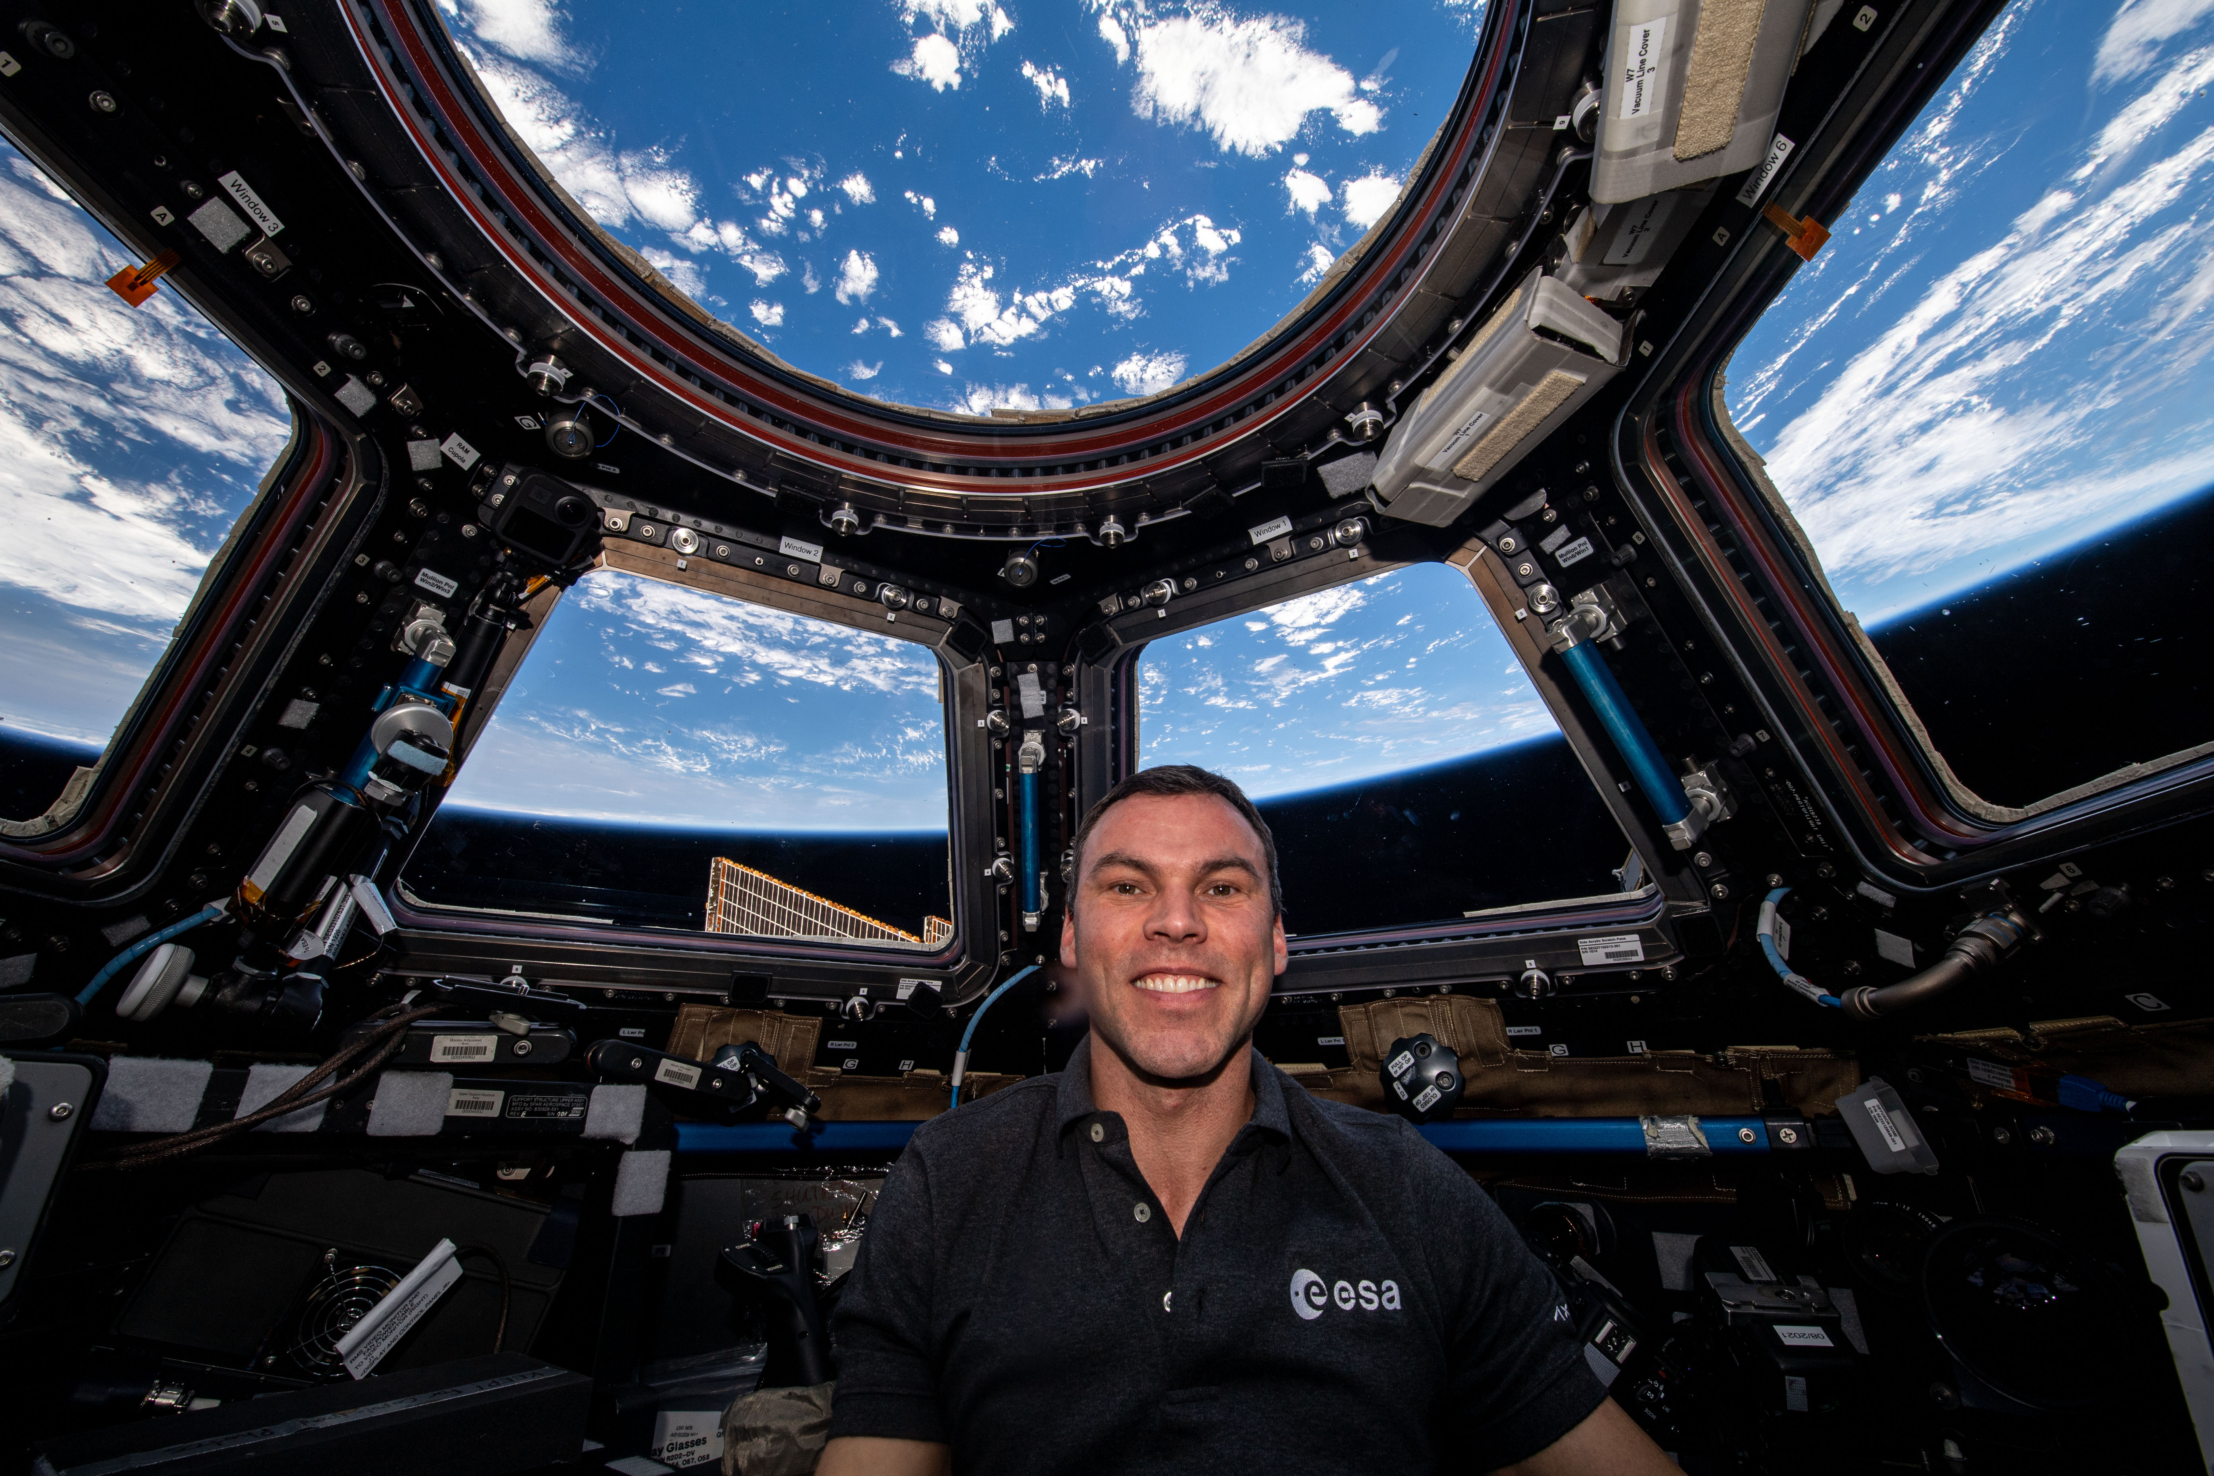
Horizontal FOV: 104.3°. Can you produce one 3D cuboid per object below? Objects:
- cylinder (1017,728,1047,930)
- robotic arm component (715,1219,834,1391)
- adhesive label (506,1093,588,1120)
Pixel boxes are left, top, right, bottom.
[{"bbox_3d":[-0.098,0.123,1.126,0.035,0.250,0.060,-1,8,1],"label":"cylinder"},{"bbox_3d":[-0.317,0.539,0.823,0.090,0.140,0.055,-22,-24,15],"label":"robotic arm component"},{"bbox_3d":[-0.507,0.335,0.781,0.062,0.020,0.001,20,-30,-38],"label":"adhesive label"}]

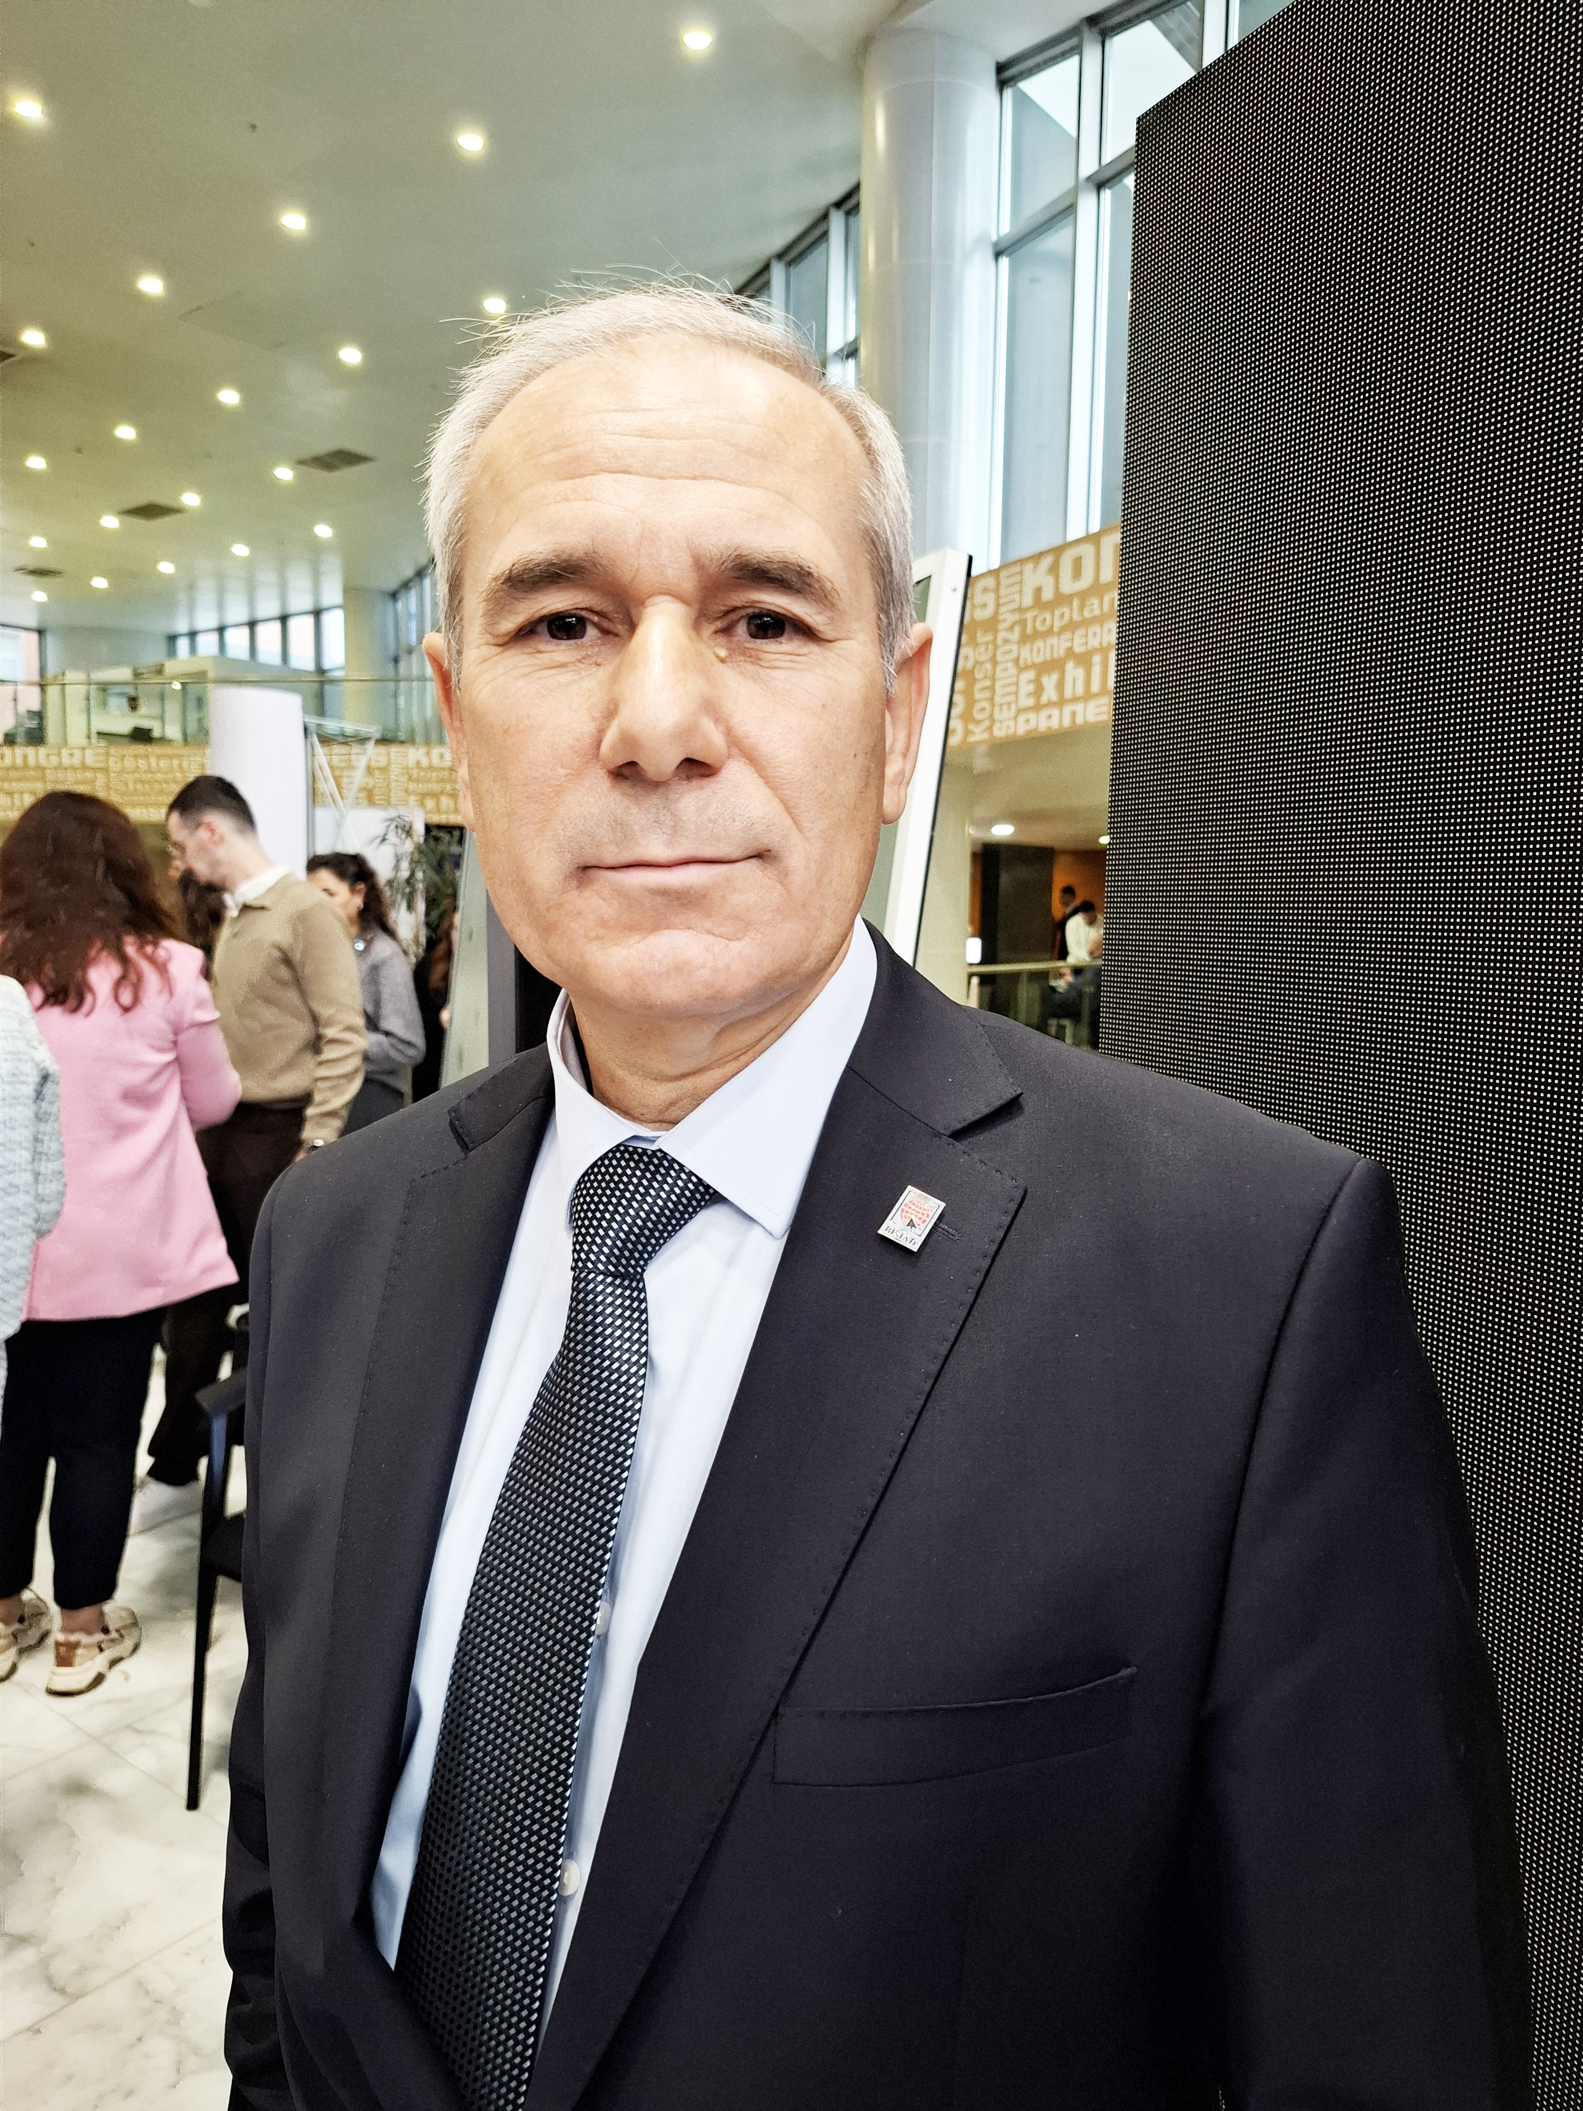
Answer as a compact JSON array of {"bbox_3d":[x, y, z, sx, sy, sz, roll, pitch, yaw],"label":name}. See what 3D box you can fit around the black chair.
[{"bbox_3d":[-0.616,0.777,2.364,0.570,0.820,0.570,2,6,17],"label":"black chair"}]

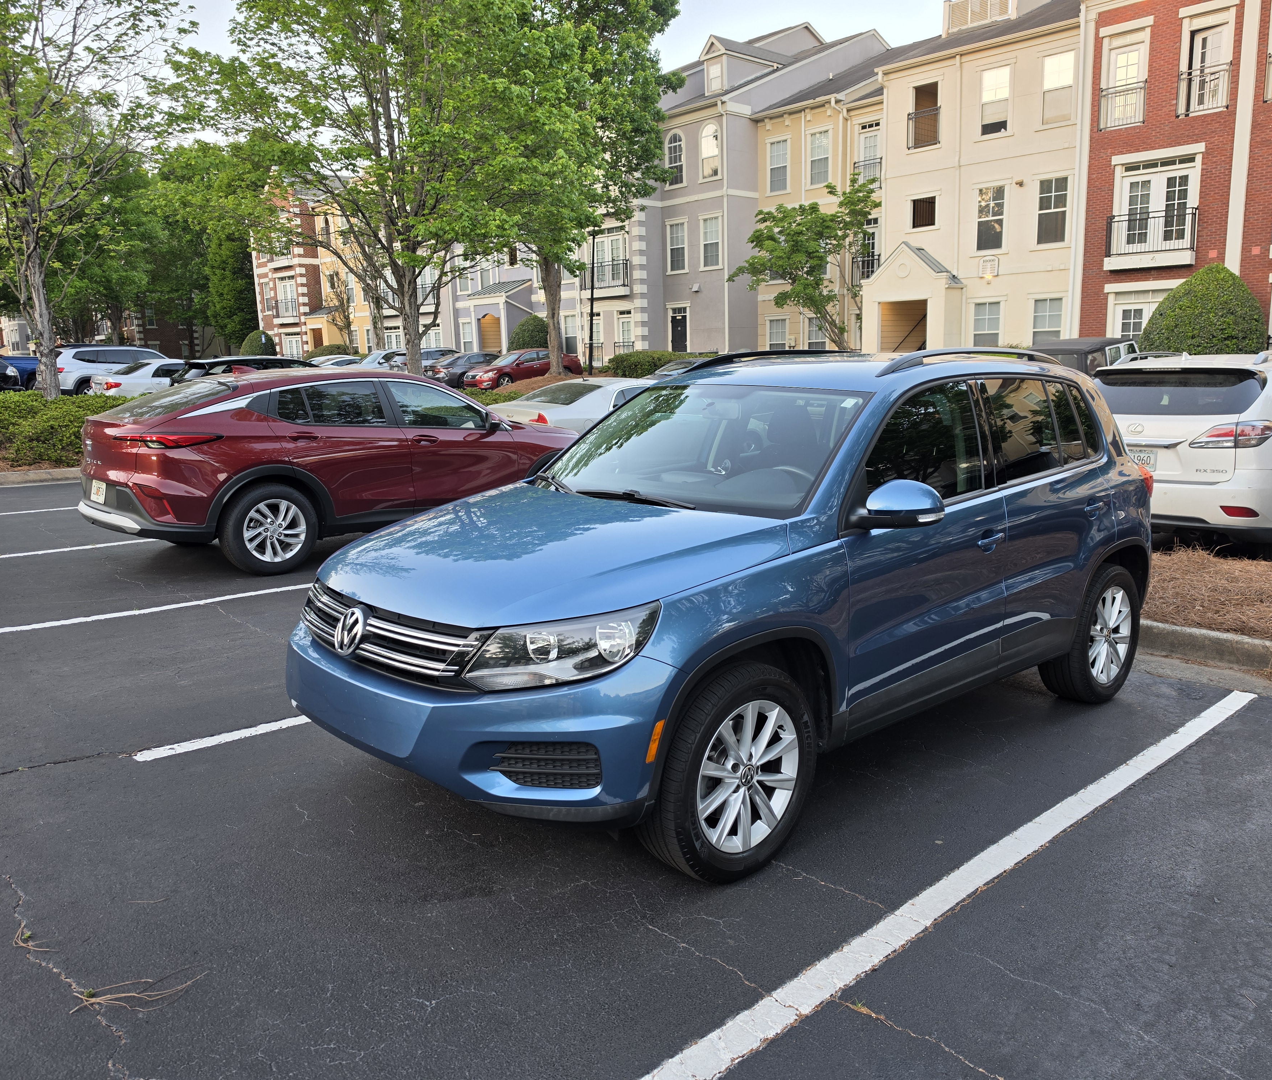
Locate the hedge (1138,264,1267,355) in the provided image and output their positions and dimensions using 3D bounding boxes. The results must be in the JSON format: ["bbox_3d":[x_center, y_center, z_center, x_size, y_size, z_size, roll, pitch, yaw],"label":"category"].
[{"bbox_3d":[13.670,-5.120,23.050,2.650,3.100,2.650,-12,15,-43],"label":"hedge"}]

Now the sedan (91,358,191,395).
[{"bbox_3d":[-12.300,-4.250,26.800,4.550,1.470,1.820,-11,14,-40],"label":"sedan"}]

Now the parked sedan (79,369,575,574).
[{"bbox_3d":[-2.421,-0.763,8.824,4.630,1.560,1.900,-9,13,-43],"label":"parked sedan"}]

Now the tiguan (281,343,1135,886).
[{"bbox_3d":[0.788,-0.019,4.415,4.430,1.700,1.920,-8,12,-41],"label":"tiguan"}]

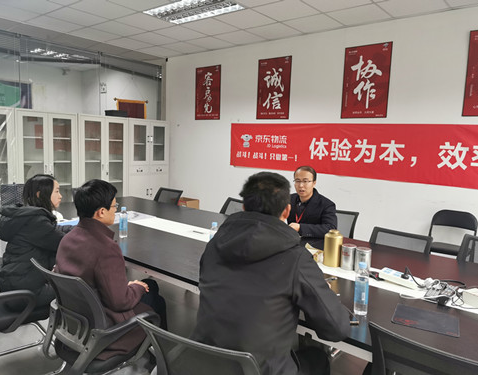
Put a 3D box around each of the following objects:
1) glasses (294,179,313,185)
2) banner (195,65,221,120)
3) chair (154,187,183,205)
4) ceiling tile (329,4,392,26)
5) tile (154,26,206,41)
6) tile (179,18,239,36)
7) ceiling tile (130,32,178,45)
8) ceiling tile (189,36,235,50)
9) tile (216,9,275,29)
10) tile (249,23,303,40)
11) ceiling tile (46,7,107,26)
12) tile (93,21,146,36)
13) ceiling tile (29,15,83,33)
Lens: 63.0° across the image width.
[{"bbox_3d":[0.546,-0.053,3.186,0.142,0.045,0.140,6,7,31],"label":"glasses"},{"bbox_3d":[-0.529,-1.587,6.597,0.572,0.882,0.020,7,8,38],"label":"banner"},{"bbox_3d":[-1.047,0.464,4.872,0.576,0.853,0.576,7,8,38],"label":"chair"},{"bbox_3d":[1.403,-1.996,4.528,0.606,0.020,0.616,8,8,39],"label":"ceiling tile"},{"bbox_3d":[-0.847,-2.211,5.595,0.606,0.020,0.606,8,8,39],"label":"tile"},{"bbox_3d":[-0.383,-2.149,5.212,0.606,0.020,0.606,8,8,39],"label":"tile"},{"bbox_3d":[-1.312,-2.274,5.979,0.606,0.020,0.606,8,8,39],"label":"ceiling tile"},{"bbox_3d":[-0.469,-2.261,6.102,0.606,0.015,0.629,7,8,38],"label":"ceiling tile"},{"bbox_3d":[0.082,-2.086,4.828,0.606,0.020,0.606,8,8,39],"label":"tile"},{"bbox_3d":[0.472,-2.142,5.348,0.606,0.015,0.629,7,8,38],"label":"tile"},{"bbox_3d":[-2.088,-2.203,5.051,0.606,0.020,0.606,8,8,39],"label":"ceiling tile"},{"bbox_3d":[-1.709,-2.245,5.530,0.606,0.015,0.606,7,8,38],"label":"tile"},{"bbox_3d":[-2.530,-2.262,5.412,0.527,0.015,0.606,7,8,38],"label":"ceiling tile"}]

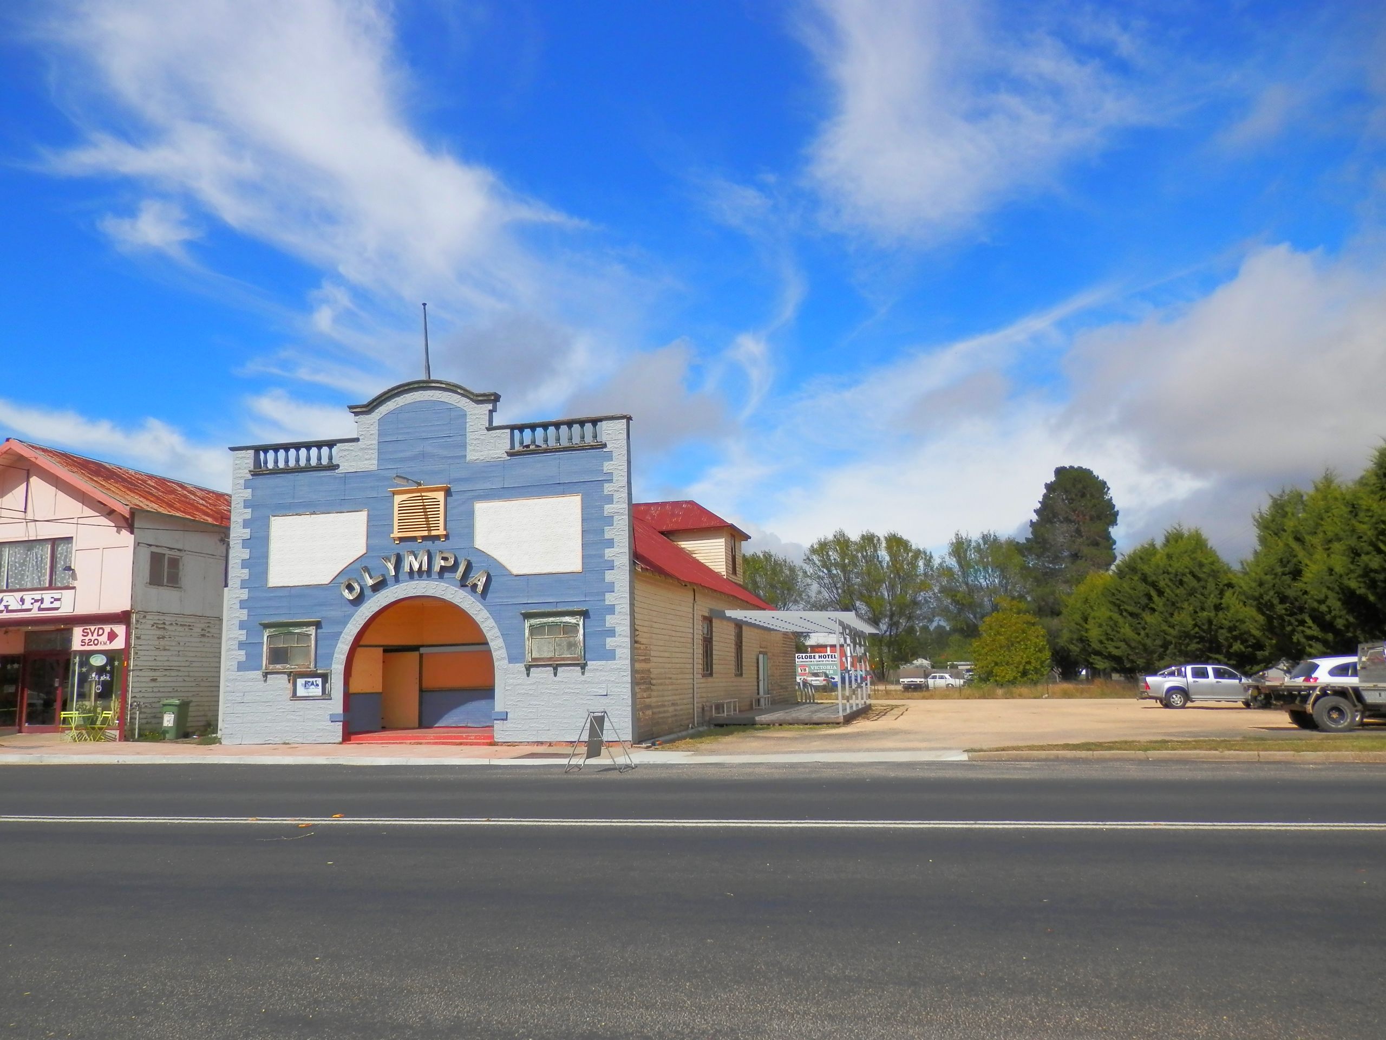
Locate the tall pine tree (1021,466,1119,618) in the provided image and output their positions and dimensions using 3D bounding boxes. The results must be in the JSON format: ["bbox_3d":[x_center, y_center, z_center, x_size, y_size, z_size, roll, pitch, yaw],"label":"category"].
[{"bbox_3d":[49.222,6.549,127.872,12.657,27.363,12.657,-4,-9,13],"label":"tall pine tree"}]

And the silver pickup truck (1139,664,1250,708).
[{"bbox_3d":[21.773,7.077,42.655,5.050,1.750,1.800,-4,-9,13],"label":"silver pickup truck"}]

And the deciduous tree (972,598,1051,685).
[{"bbox_3d":[23.662,9.112,73.479,5.764,6.700,5.764,-4,-9,13],"label":"deciduous tree"}]

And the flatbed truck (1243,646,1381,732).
[{"bbox_3d":[15.897,3.878,23.379,5.200,1.950,1.850,-3,-9,14],"label":"flatbed truck"}]

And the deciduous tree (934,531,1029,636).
[{"bbox_3d":[34.247,10.071,116.625,11.233,17.682,11.233,-4,-9,13],"label":"deciduous tree"}]

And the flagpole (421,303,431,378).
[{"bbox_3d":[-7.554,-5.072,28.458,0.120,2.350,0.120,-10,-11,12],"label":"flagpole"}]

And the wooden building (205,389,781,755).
[{"bbox_3d":[-4.081,3.061,40.790,11.948,9.888,28.500,-4,-9,13],"label":"wooden building"}]

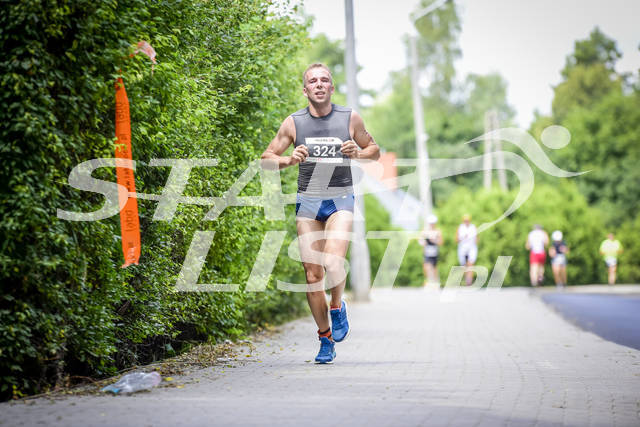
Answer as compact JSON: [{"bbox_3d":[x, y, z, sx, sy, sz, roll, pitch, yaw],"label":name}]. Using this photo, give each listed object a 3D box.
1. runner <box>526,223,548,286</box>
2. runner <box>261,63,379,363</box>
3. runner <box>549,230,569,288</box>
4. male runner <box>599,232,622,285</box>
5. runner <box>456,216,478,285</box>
[{"bbox_3d":[6.306,1.222,103.000,0.600,1.780,0.650,-2,-1,3],"label":"runner"},{"bbox_3d":[-0.001,-0.004,20.900,0.680,1.755,0.720,-2,-1,1],"label":"runner"},{"bbox_3d":[6.850,1.319,102.000,0.550,1.650,0.600,-2,-1,5],"label":"runner"},{"bbox_3d":[9.789,1.539,119.500,0.660,1.730,0.600,-2,-1,6],"label":"male runner"},{"bbox_3d":[3.588,0.900,86.500,0.530,1.740,0.680,-2,-1,2],"label":"runner"}]

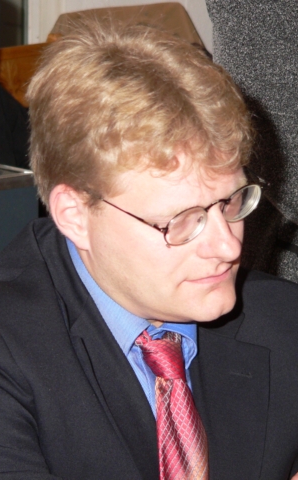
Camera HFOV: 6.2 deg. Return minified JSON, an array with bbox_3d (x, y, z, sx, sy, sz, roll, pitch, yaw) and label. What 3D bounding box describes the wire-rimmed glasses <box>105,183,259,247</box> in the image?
[{"bbox_3d":[0.015,-0.045,2.413,0.140,0.043,0.132,-23,41,-38],"label":"wire-rimmed glasses"}]

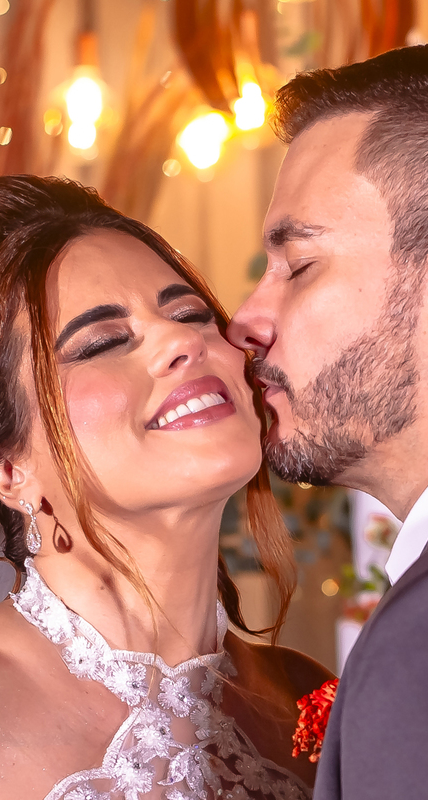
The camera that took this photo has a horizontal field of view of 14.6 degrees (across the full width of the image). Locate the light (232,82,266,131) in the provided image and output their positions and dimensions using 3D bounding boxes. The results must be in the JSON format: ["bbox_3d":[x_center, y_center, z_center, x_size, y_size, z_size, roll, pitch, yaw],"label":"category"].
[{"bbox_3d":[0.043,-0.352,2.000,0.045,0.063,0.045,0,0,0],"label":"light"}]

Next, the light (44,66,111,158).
[{"bbox_3d":[-0.160,-0.336,1.950,0.073,0.103,0.073,0,0,0],"label":"light"}]

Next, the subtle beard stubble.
[{"bbox_3d":[0.068,-0.010,0.965,0.092,0.118,0.130,0,0,0],"label":"subtle beard stubble"}]

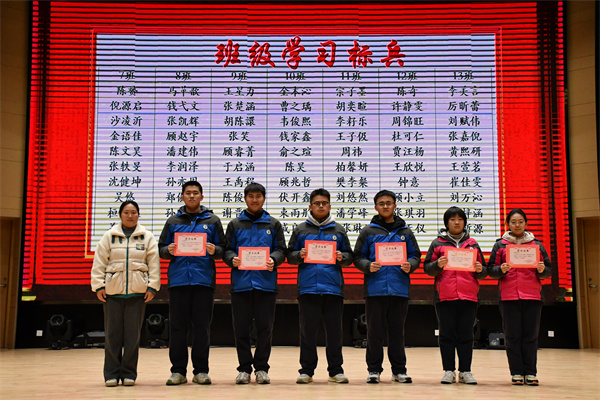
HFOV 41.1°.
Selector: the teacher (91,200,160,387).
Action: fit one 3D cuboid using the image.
[{"bbox_3d":[-1.546,0.811,7.115,0.614,1.630,0.360,0,-6,-3],"label":"teacher"}]

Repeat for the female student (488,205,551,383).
[{"bbox_3d":[1.975,0.852,7.174,0.567,1.561,0.430,0,-6,4],"label":"female student"}]

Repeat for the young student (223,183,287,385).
[{"bbox_3d":[-0.405,0.737,7.247,0.582,1.806,0.450,0,-6,-1],"label":"young student"}]

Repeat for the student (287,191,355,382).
[{"bbox_3d":[0.186,0.767,7.279,0.589,1.752,0.450,0,-6,0],"label":"student"}]

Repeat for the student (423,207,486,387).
[{"bbox_3d":[1.411,0.846,7.235,0.567,1.585,0.430,0,-6,3],"label":"student"}]

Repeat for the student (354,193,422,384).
[{"bbox_3d":[0.796,0.773,7.278,0.616,1.740,0.450,0,-6,2],"label":"student"}]

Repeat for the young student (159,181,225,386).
[{"bbox_3d":[-0.968,0.728,7.202,0.601,1.814,0.450,0,-6,-2],"label":"young student"}]

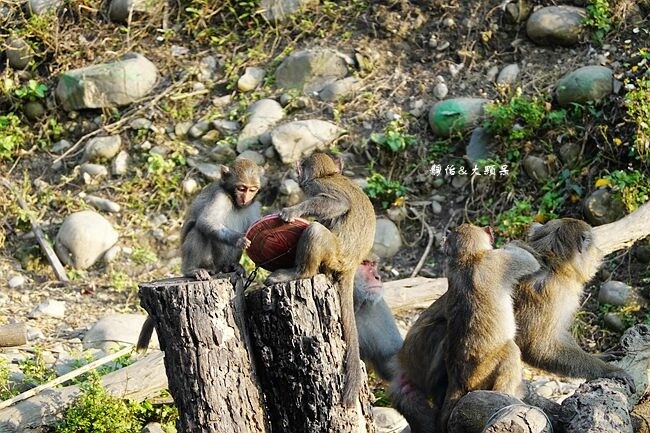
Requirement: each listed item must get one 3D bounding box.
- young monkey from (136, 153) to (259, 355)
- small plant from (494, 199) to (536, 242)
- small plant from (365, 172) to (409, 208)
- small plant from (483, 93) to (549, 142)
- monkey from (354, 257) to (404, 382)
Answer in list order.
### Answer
[{"bbox_3d":[-0.344,0.107,9.900,0.370,0.500,0.210,6,8,43],"label":"young monkey"},{"bbox_3d":[0.663,0.011,12.700,0.150,0.135,0.135,0,6,0],"label":"small plant"},{"bbox_3d":[0.218,-0.092,12.800,0.155,0.120,0.140,0,6,0],"label":"small plant"},{"bbox_3d":[0.702,-0.365,13.300,0.240,0.170,0.200,0,6,0],"label":"small plant"},{"bbox_3d":[0.119,0.347,10.350,0.380,0.480,0.280,4,7,30],"label":"monkey"}]

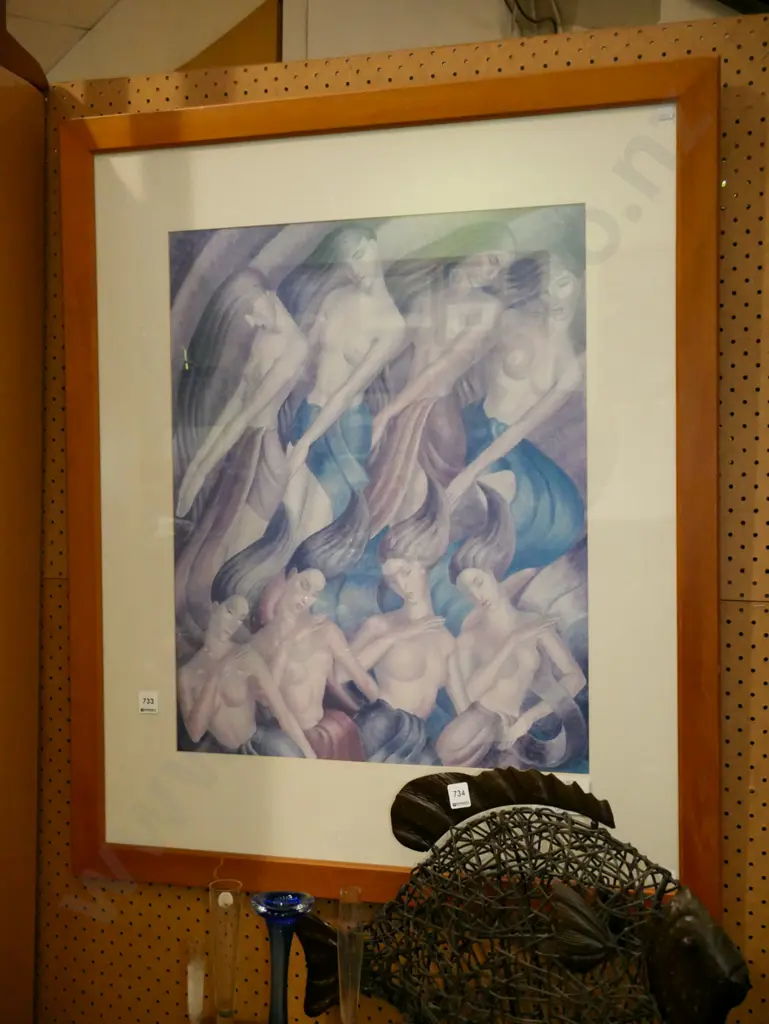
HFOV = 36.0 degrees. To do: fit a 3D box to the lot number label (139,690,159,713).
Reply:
[{"bbox_3d":[-0.284,0.229,1.426,0.025,0.027,0.001,0,2,15],"label":"lot number label"}]

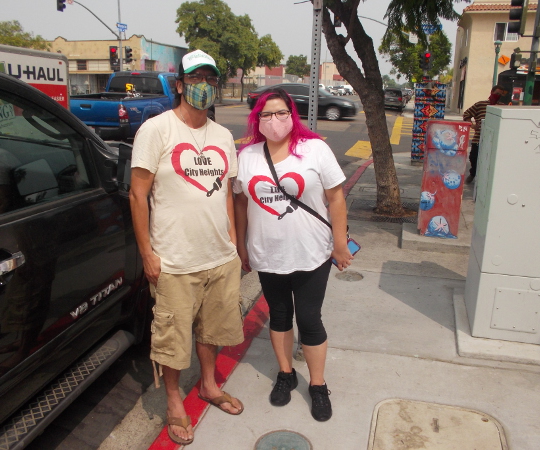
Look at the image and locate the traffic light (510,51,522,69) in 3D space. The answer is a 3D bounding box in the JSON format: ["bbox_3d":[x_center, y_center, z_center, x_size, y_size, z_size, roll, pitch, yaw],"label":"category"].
[{"bbox_3d":[6.571,-4.412,13.400,0.300,0.480,0.450,5,16,15],"label":"traffic light"}]

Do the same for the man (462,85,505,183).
[{"bbox_3d":[4.003,-1.691,9.417,0.680,1.740,0.450,-4,16,-19],"label":"man"}]

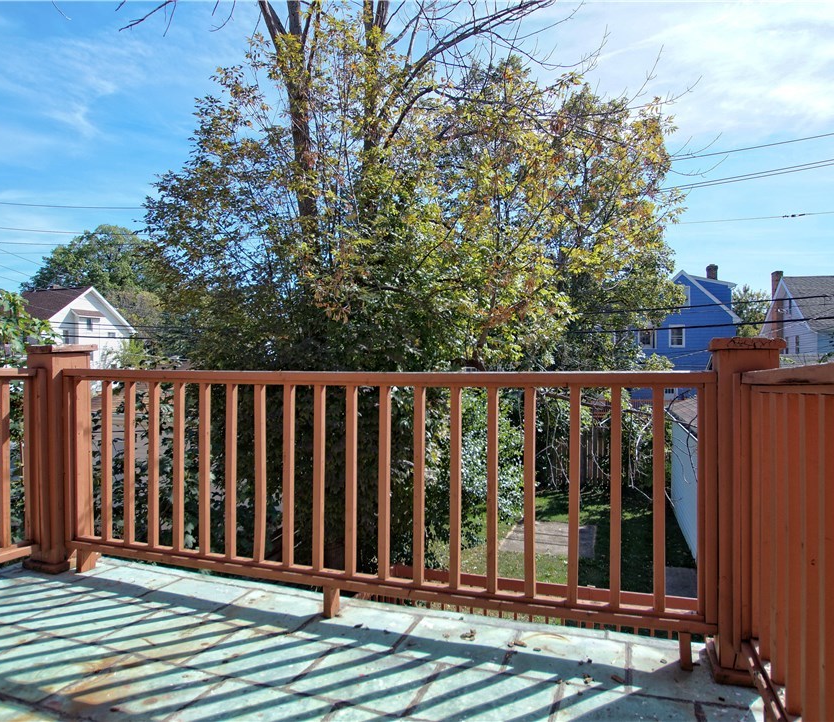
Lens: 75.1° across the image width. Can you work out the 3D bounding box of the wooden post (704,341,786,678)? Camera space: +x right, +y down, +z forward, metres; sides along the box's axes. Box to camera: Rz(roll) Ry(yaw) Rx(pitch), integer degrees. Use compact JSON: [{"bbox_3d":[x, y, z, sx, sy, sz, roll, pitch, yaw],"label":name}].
[{"bbox_3d":[1.152,0.510,1.940,0.208,1.175,0.208,0,0,17],"label":"wooden post"}]

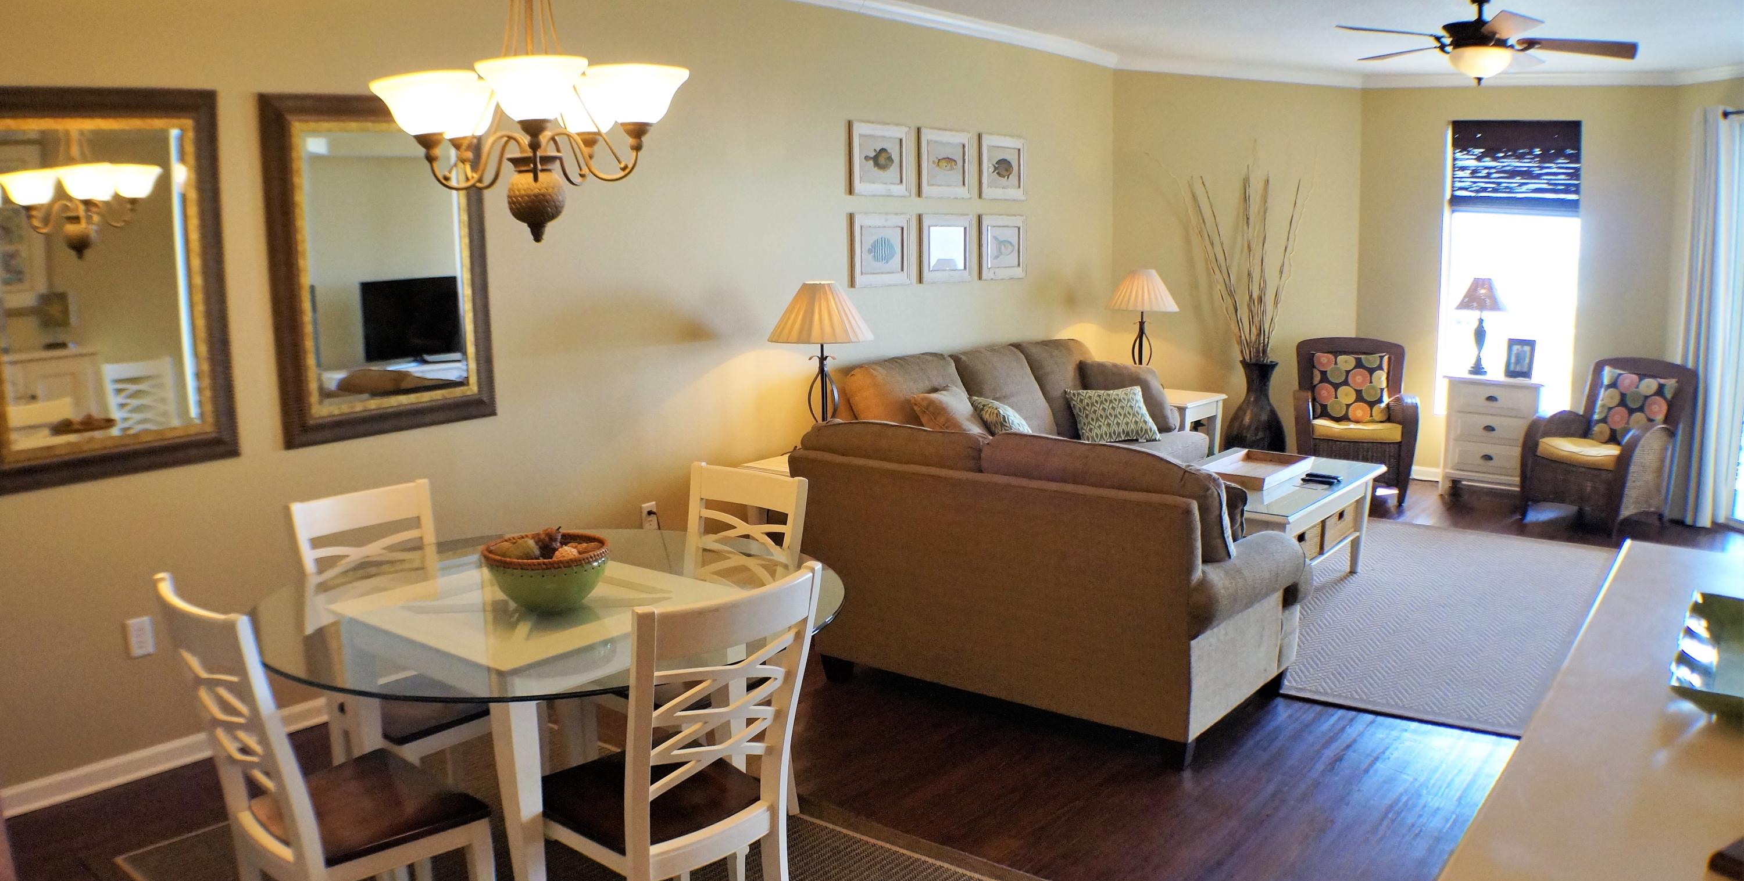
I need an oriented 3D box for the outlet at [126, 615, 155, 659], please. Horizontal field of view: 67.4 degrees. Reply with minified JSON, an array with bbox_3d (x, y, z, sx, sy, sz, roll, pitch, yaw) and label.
[{"bbox_3d":[-2.155,0.584,3.858,0.008,0.115,0.075,6,12,37],"label":"outlet"}]

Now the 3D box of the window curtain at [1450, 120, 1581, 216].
[{"bbox_3d":[3.761,-1.591,7.610,0.761,0.534,0.079,7,12,37],"label":"window curtain"}]

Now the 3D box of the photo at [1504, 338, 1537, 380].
[{"bbox_3d":[3.659,-0.459,7.385,0.090,0.236,0.172,-9,12,-42],"label":"photo"}]

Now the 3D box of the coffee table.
[{"bbox_3d":[1.700,0.411,5.877,0.820,0.460,1.370,6,12,37],"label":"coffee table"}]

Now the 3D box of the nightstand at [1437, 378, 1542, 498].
[{"bbox_3d":[3.640,-0.011,7.542,0.430,0.720,0.600,-9,12,-42],"label":"nightstand"}]

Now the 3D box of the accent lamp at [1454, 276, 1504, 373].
[{"bbox_3d":[3.547,-0.663,7.617,0.313,0.574,0.313,6,12,37],"label":"accent lamp"}]

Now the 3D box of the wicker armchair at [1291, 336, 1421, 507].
[{"bbox_3d":[2.826,-0.135,7.703,0.724,0.916,0.722,2,10,16],"label":"wicker armchair"}]

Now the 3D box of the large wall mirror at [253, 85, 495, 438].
[{"bbox_3d":[-1.546,-0.550,4.172,0.047,1.060,0.793,7,12,37],"label":"large wall mirror"}]

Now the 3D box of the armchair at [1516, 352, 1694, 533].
[{"bbox_3d":[3.901,0.017,6.860,0.770,0.880,0.630,-7,11,-32],"label":"armchair"}]

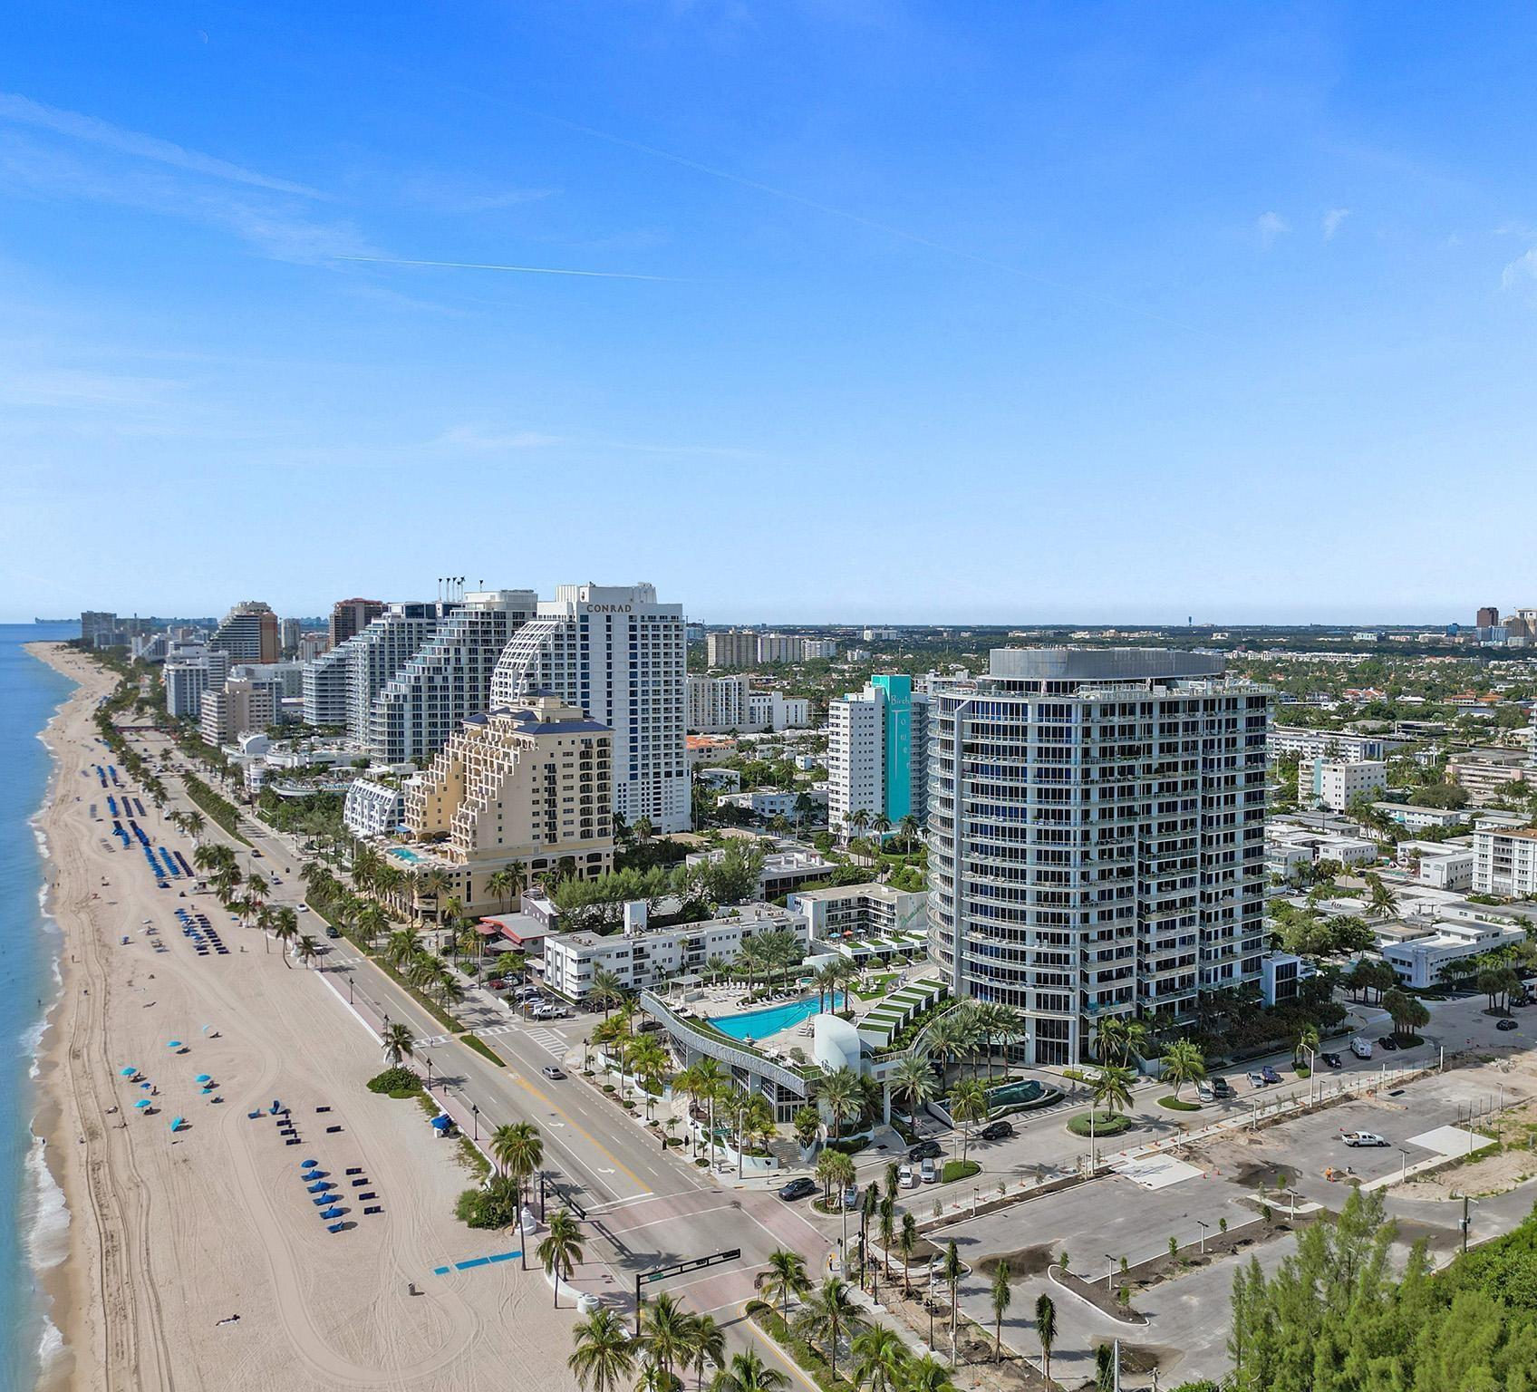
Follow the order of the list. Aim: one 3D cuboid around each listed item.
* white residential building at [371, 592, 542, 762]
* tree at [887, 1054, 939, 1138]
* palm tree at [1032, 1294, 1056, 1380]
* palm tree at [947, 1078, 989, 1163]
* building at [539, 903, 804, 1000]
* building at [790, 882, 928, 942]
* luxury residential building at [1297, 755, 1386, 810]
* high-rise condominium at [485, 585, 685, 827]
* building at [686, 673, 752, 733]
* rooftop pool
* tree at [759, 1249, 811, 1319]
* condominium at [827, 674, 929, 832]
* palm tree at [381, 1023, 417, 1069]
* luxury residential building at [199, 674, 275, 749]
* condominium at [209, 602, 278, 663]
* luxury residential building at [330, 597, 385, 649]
[{"bbox_3d":[-113.804,3.737,470.482,59.324,83.236,23.000,-1,4,-12],"label":"white residential building"},{"bbox_3d":[20.642,56.877,182.856,7.225,11.568,7.225,0,3,0],"label":"tree"},{"bbox_3d":[26.302,61.419,121.922,1.928,9.792,1.928,0,3,0],"label":"palm tree"},{"bbox_3d":[26.527,57.259,172.754,5.300,11.900,5.300,0,3,0],"label":"palm tree"},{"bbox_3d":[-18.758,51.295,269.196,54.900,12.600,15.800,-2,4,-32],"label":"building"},{"bbox_3d":[21.938,50.950,302.330,29.600,9.300,18.600,-2,4,-32],"label":"building"},{"bbox_3d":[220.130,34.476,493.629,24.995,19.098,20.073,-2,4,-32],"label":"luxury residential building"},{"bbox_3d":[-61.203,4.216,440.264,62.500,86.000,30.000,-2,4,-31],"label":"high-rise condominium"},{"bbox_3d":[-35.463,5.663,823.417,45.500,37.000,21.000,-2,4,-31],"label":"building"},{"bbox_3d":[4.045,53.382,213.800,29.800,1.100,13.700,-3,4,-38],"label":"rooftop pool"},{"bbox_3d":[1.726,61.413,132.920,5.402,8.487,5.402,0,3,0],"label":"tree"},{"bbox_3d":[41.310,20.054,435.955,42.000,54.500,15.500,-2,4,-31],"label":"condominium"},{"bbox_3d":[-59.277,56.554,205.219,5.400,9.400,5.400,-2,4,-31],"label":"palm tree"},{"bbox_3d":[-302.133,8.710,739.632,34.000,41.000,48.000,-2,4,-31],"label":"luxury residential building"},{"bbox_3d":[-463.756,-37.826,1121.063,63.000,88.000,45.000,-2,4,-30],"label":"condominium"},{"bbox_3d":[-404.009,-49.581,1262.896,50.000,94.000,25.000,-2,4,-31],"label":"luxury residential building"}]

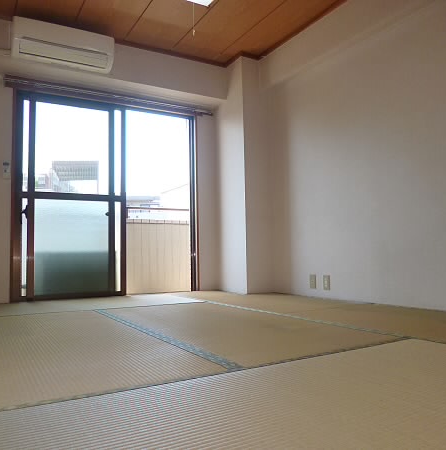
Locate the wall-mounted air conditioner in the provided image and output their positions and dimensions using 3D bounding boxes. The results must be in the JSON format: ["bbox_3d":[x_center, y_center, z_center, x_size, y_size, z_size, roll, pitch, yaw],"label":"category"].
[{"bbox_3d":[-1.334,-1.492,3.513,0.785,0.265,0.205,1,-4,-28],"label":"wall-mounted air conditioner"}]

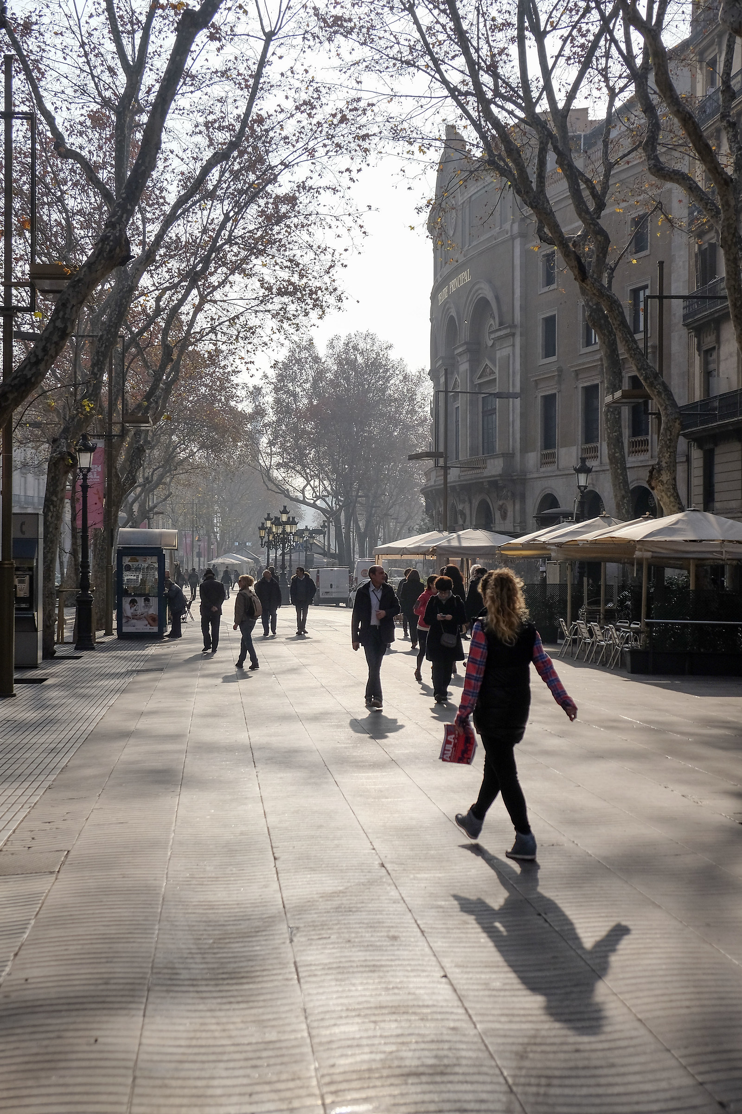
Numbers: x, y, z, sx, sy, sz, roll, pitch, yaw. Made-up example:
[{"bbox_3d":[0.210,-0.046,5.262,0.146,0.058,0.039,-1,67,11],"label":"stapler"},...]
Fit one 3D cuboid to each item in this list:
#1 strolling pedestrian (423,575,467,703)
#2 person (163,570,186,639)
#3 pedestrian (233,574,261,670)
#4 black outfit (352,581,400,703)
[{"bbox_3d":[0.951,1.047,17.400,0.560,1.600,0.450,0,0,-1],"label":"strolling pedestrian"},{"bbox_3d":[-4.946,1.203,34.300,0.620,1.650,0.500,0,0,-3],"label":"person"},{"bbox_3d":[-2.160,1.130,23.700,0.530,1.650,0.500,0,-1,30],"label":"pedestrian"},{"bbox_3d":[0.060,1.050,16.850,0.600,1.520,0.430,0,0,-3],"label":"black outfit"}]

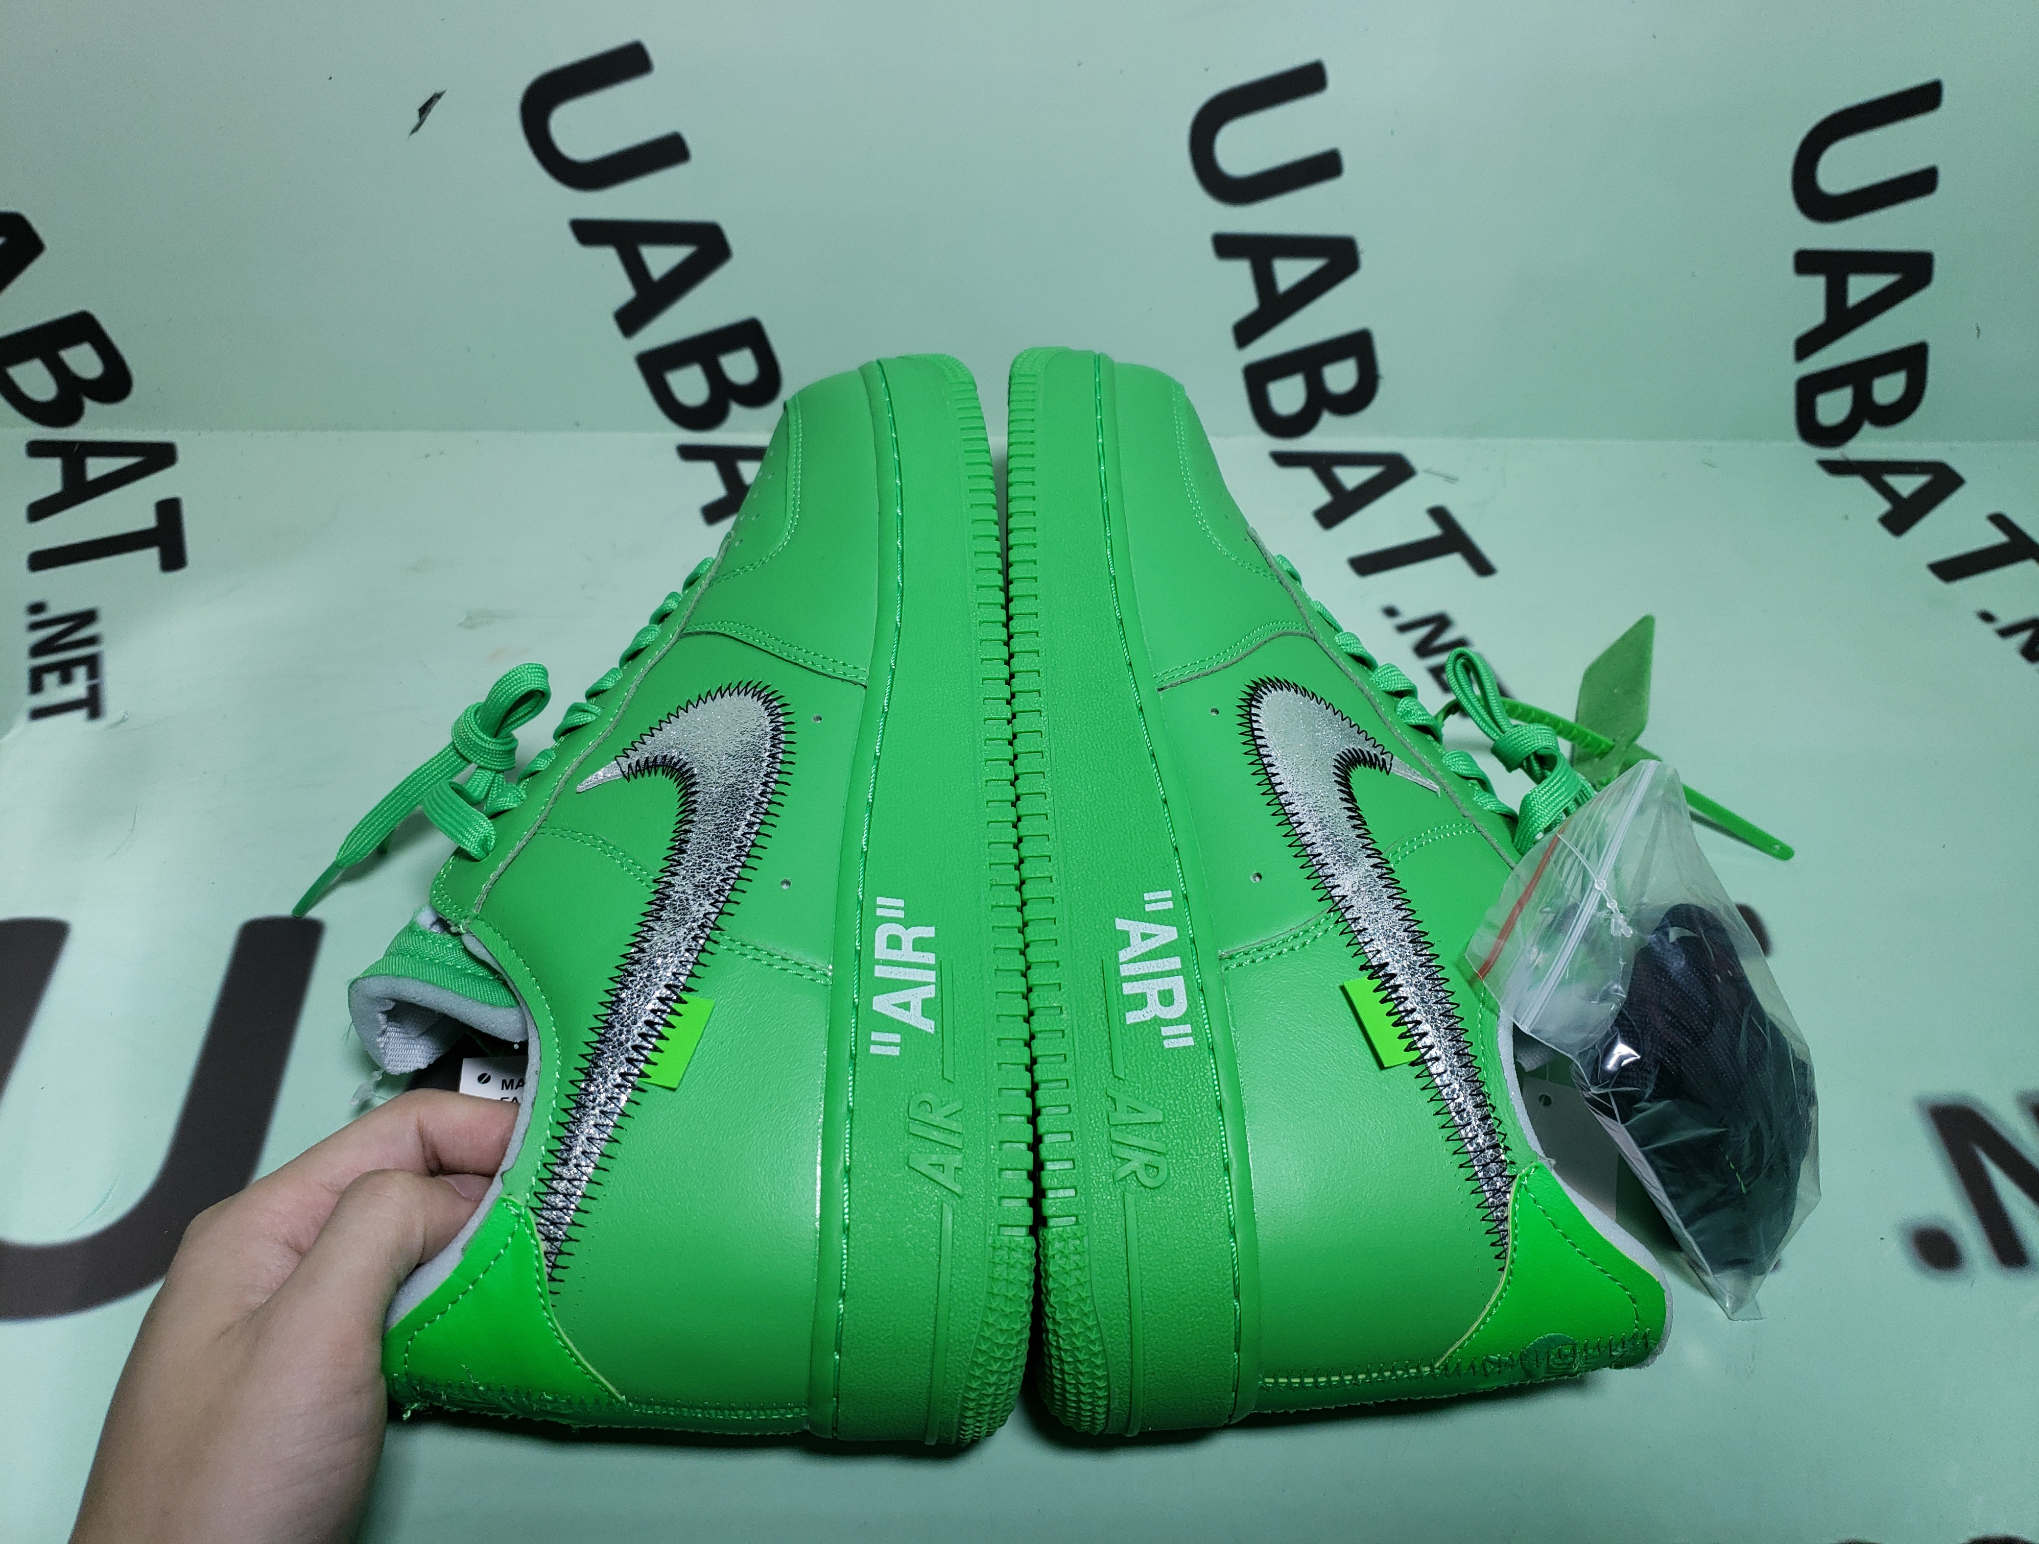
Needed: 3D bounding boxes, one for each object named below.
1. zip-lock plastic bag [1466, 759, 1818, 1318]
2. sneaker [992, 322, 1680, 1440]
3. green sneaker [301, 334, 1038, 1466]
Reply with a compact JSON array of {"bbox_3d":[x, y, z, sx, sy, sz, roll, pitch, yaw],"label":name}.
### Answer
[{"bbox_3d":[0.149,0.062,0.361,0.075,0.120,0.033,-42,21,-26],"label":"zip-lock plastic bag"},{"bbox_3d":[0.068,0.004,0.391,0.135,0.110,0.300,-5,58,1],"label":"sneaker"},{"bbox_3d":[-0.078,0.005,0.385,0.140,0.110,0.300,4,57,-10],"label":"green sneaker"}]

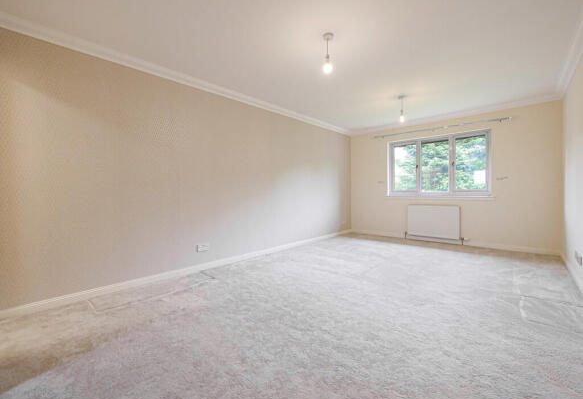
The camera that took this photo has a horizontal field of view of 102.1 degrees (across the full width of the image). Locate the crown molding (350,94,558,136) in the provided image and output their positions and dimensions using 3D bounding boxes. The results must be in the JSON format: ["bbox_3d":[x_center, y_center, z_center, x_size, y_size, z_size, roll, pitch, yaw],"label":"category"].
[{"bbox_3d":[2.682,-1.540,4.576,3.459,0.088,0.085,0,2,44],"label":"crown molding"}]

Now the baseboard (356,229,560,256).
[{"bbox_3d":[2.733,0.792,4.649,3.459,0.090,0.020,0,2,44],"label":"baseboard"}]

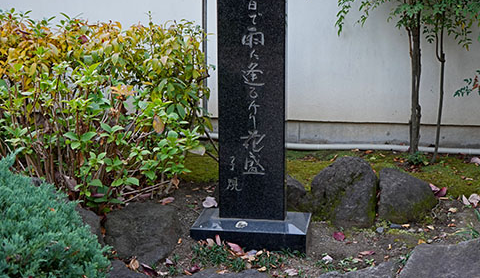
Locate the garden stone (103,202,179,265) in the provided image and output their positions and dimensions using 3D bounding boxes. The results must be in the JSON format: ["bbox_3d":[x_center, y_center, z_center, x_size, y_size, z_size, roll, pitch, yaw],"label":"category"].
[{"bbox_3d":[-0.425,0.404,3.434,0.319,0.238,0.309,0,12,0],"label":"garden stone"}]

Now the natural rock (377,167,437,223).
[{"bbox_3d":[0.821,0.277,3.863,0.268,0.245,0.290,0,12,0],"label":"natural rock"}]

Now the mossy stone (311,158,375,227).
[{"bbox_3d":[0.501,0.253,3.800,0.306,0.325,0.292,0,12,0],"label":"mossy stone"}]

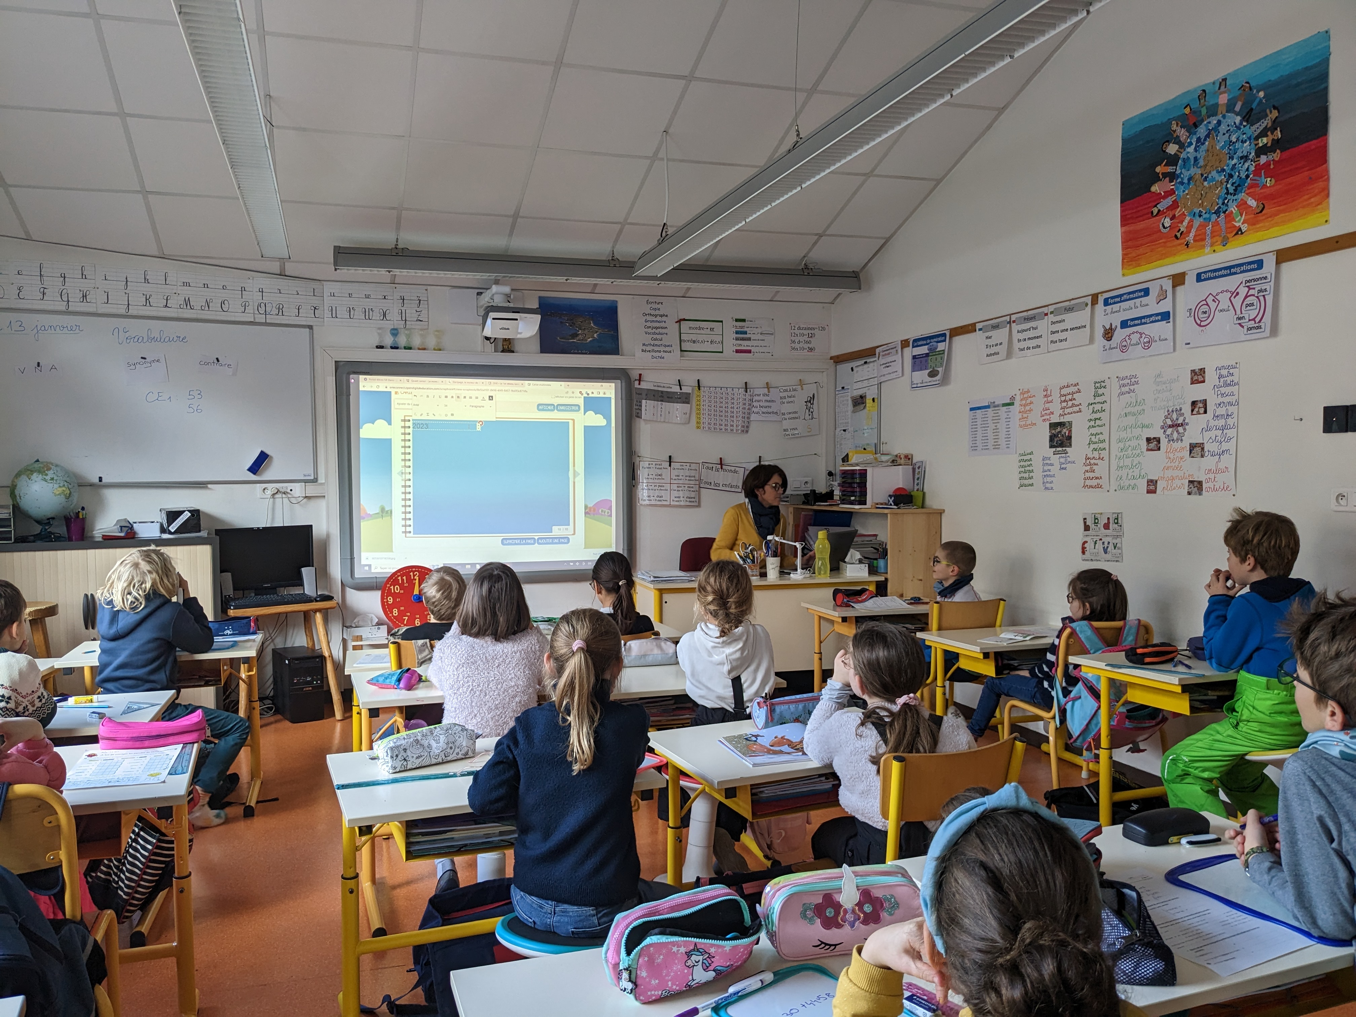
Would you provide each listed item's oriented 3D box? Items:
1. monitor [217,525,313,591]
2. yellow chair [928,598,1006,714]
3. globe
[{"bbox_3d":[-2.239,0.296,5.731,0.490,0.390,0.180,-1,2,-24],"label":"monitor"},{"bbox_3d":[1.357,0.808,5.335,0.410,0.740,0.460,-1,2,-17],"label":"yellow chair"},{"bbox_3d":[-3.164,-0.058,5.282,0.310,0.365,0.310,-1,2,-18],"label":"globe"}]

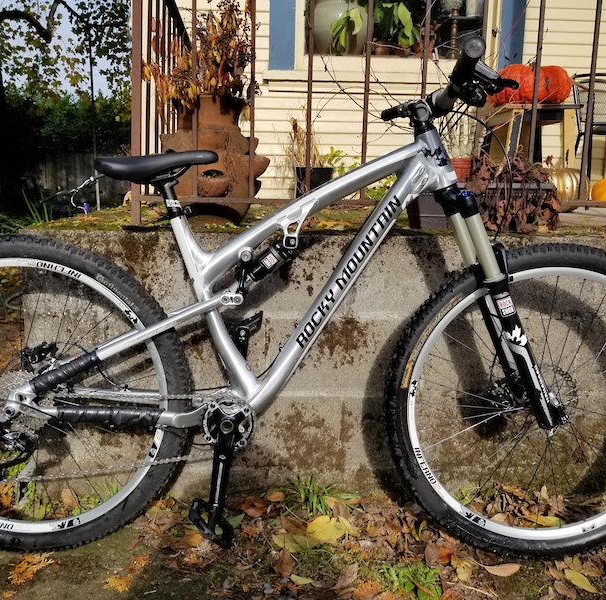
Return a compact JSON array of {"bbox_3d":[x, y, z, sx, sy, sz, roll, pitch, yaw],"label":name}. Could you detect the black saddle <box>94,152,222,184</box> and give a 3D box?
[{"bbox_3d":[-0.318,-0.285,1.297,0.270,0.072,0.142,-1,8,-1],"label":"black saddle"}]

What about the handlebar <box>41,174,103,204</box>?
[{"bbox_3d":[-1.829,-0.883,4.800,0.600,0.100,0.130,-24,9,3],"label":"handlebar"}]

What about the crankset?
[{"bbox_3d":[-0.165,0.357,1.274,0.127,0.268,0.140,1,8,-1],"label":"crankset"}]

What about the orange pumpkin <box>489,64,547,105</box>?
[{"bbox_3d":[1.145,-1.142,3.200,0.295,0.210,0.285,5,11,20],"label":"orange pumpkin"}]

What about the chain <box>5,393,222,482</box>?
[{"bbox_3d":[-0.406,0.304,1.328,0.534,0.217,0.030,1,8,-1],"label":"chain"}]

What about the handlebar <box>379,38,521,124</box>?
[{"bbox_3d":[0.286,-0.427,1.308,0.150,0.110,0.750,1,9,-4],"label":"handlebar"}]

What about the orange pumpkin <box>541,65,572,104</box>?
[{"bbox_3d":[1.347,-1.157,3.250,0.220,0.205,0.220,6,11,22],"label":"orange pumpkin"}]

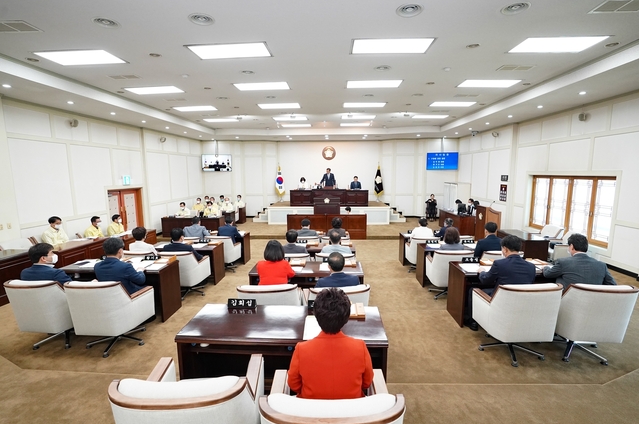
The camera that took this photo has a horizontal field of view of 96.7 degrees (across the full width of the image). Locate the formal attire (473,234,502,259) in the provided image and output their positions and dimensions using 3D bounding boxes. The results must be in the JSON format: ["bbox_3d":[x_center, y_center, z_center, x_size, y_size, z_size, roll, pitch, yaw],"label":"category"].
[{"bbox_3d":[3.157,0.720,5.234,0.520,0.620,0.420,0,8,-2],"label":"formal attire"}]

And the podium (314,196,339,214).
[{"bbox_3d":[0.341,0.027,11.921,1.120,1.280,0.650,0,8,3],"label":"podium"}]

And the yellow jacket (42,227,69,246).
[{"bbox_3d":[-5.873,0.628,6.371,0.360,0.620,0.520,2,8,18],"label":"yellow jacket"}]

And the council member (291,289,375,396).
[{"bbox_3d":[0.069,1.077,1.812,0.530,1.316,0.775,0,8,3],"label":"council member"}]

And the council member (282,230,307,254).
[{"bbox_3d":[-0.492,0.919,5.540,0.540,1.260,0.750,0,8,3],"label":"council member"}]

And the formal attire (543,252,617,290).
[{"bbox_3d":[3.193,0.822,3.519,0.622,0.694,0.530,-2,8,-9],"label":"formal attire"}]

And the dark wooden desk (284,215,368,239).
[{"bbox_3d":[0.305,0.573,11.451,3.121,0.979,0.632,0,8,3],"label":"dark wooden desk"}]

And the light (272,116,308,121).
[{"bbox_3d":[-1.062,-3.476,10.523,1.212,0.071,0.556,0,8,3],"label":"light"}]

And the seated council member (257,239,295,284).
[{"bbox_3d":[-0.574,0.989,3.751,0.510,1.306,0.775,0,8,6],"label":"seated council member"}]

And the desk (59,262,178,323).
[{"bbox_3d":[-3.058,1.205,4.396,1.585,0.765,0.551,0,8,3],"label":"desk"}]

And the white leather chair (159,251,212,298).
[{"bbox_3d":[-2.579,1.131,5.497,0.670,0.880,0.700,0,8,5],"label":"white leather chair"}]

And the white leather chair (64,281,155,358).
[{"bbox_3d":[-2.539,1.196,3.541,0.670,0.880,0.700,0,8,5],"label":"white leather chair"}]

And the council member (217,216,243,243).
[{"bbox_3d":[-1.852,0.672,6.265,0.550,1.250,0.750,0,7,6],"label":"council member"}]

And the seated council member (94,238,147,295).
[{"bbox_3d":[-2.399,0.963,3.802,0.570,1.320,0.770,0,7,8],"label":"seated council member"}]

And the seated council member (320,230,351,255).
[{"bbox_3d":[0.310,0.946,5.389,0.530,1.234,0.765,0,8,3],"label":"seated council member"}]

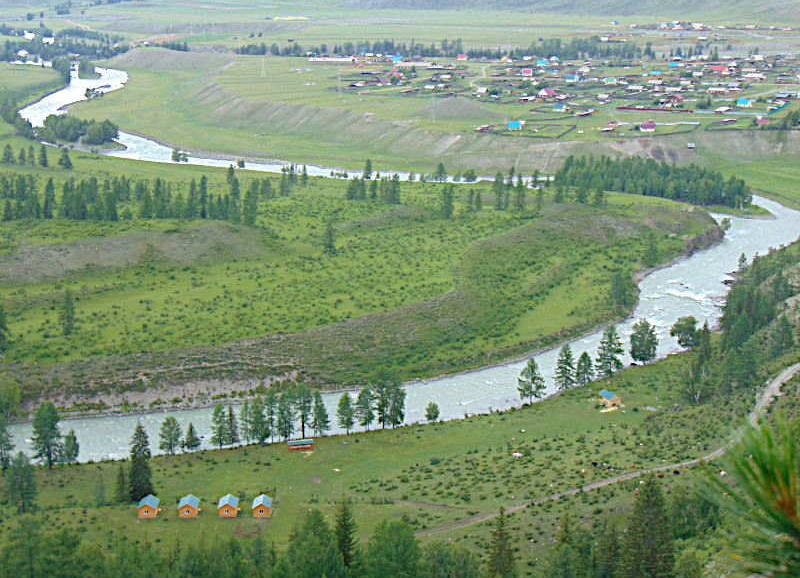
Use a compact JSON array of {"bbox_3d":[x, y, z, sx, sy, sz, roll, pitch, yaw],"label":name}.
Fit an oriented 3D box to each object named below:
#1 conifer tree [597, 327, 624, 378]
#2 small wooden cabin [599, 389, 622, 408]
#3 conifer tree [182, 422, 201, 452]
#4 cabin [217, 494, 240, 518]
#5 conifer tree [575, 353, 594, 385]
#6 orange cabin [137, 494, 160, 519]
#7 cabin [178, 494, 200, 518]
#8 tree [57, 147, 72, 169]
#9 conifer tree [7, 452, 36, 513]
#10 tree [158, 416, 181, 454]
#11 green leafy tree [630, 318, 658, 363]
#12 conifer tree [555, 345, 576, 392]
[{"bbox_3d":[80.302,23.581,526.248,10.627,20.338,10.627,0,15,-1],"label":"conifer tree"},{"bbox_3d":[79.570,41.200,523.870,5.710,4.450,7.320,-7,16,-27],"label":"small wooden cabin"},{"bbox_3d":[-70.750,50.680,473.110,5.630,11.220,5.460,-2,15,-9],"label":"conifer tree"},{"bbox_3d":[-49.902,63.045,403.099,5.628,4.100,7.163,0,15,-1],"label":"cabin"},{"bbox_3d":[69.067,29.774,517.308,7.088,13.180,7.088,0,15,-1],"label":"conifer tree"},{"bbox_3d":[-72.948,63.095,402.867,5.479,4.129,7.366,0,15,-1],"label":"orange cabin"},{"bbox_3d":[-61.336,63.064,403.032,5.425,4.100,7.160,0,15,-1],"label":"cabin"},{"bbox_3d":[-205.720,-80.010,850.230,9.520,12.980,9.520,0,14,0],"label":"tree"},{"bbox_3d":[-95.720,48.980,350.680,7.360,16.510,7.360,0,14,0],"label":"conifer tree"},{"bbox_3d":[-78.070,49.900,470.480,7.970,14.040,7.730,-2,15,-10],"label":"tree"},{"bbox_3d":[100.870,21.590,569.000,11.700,20.100,11.340,3,15,10],"label":"green leafy tree"},{"bbox_3d":[53.490,25.400,448.150,6.900,15.910,6.900,0,14,0],"label":"conifer tree"}]

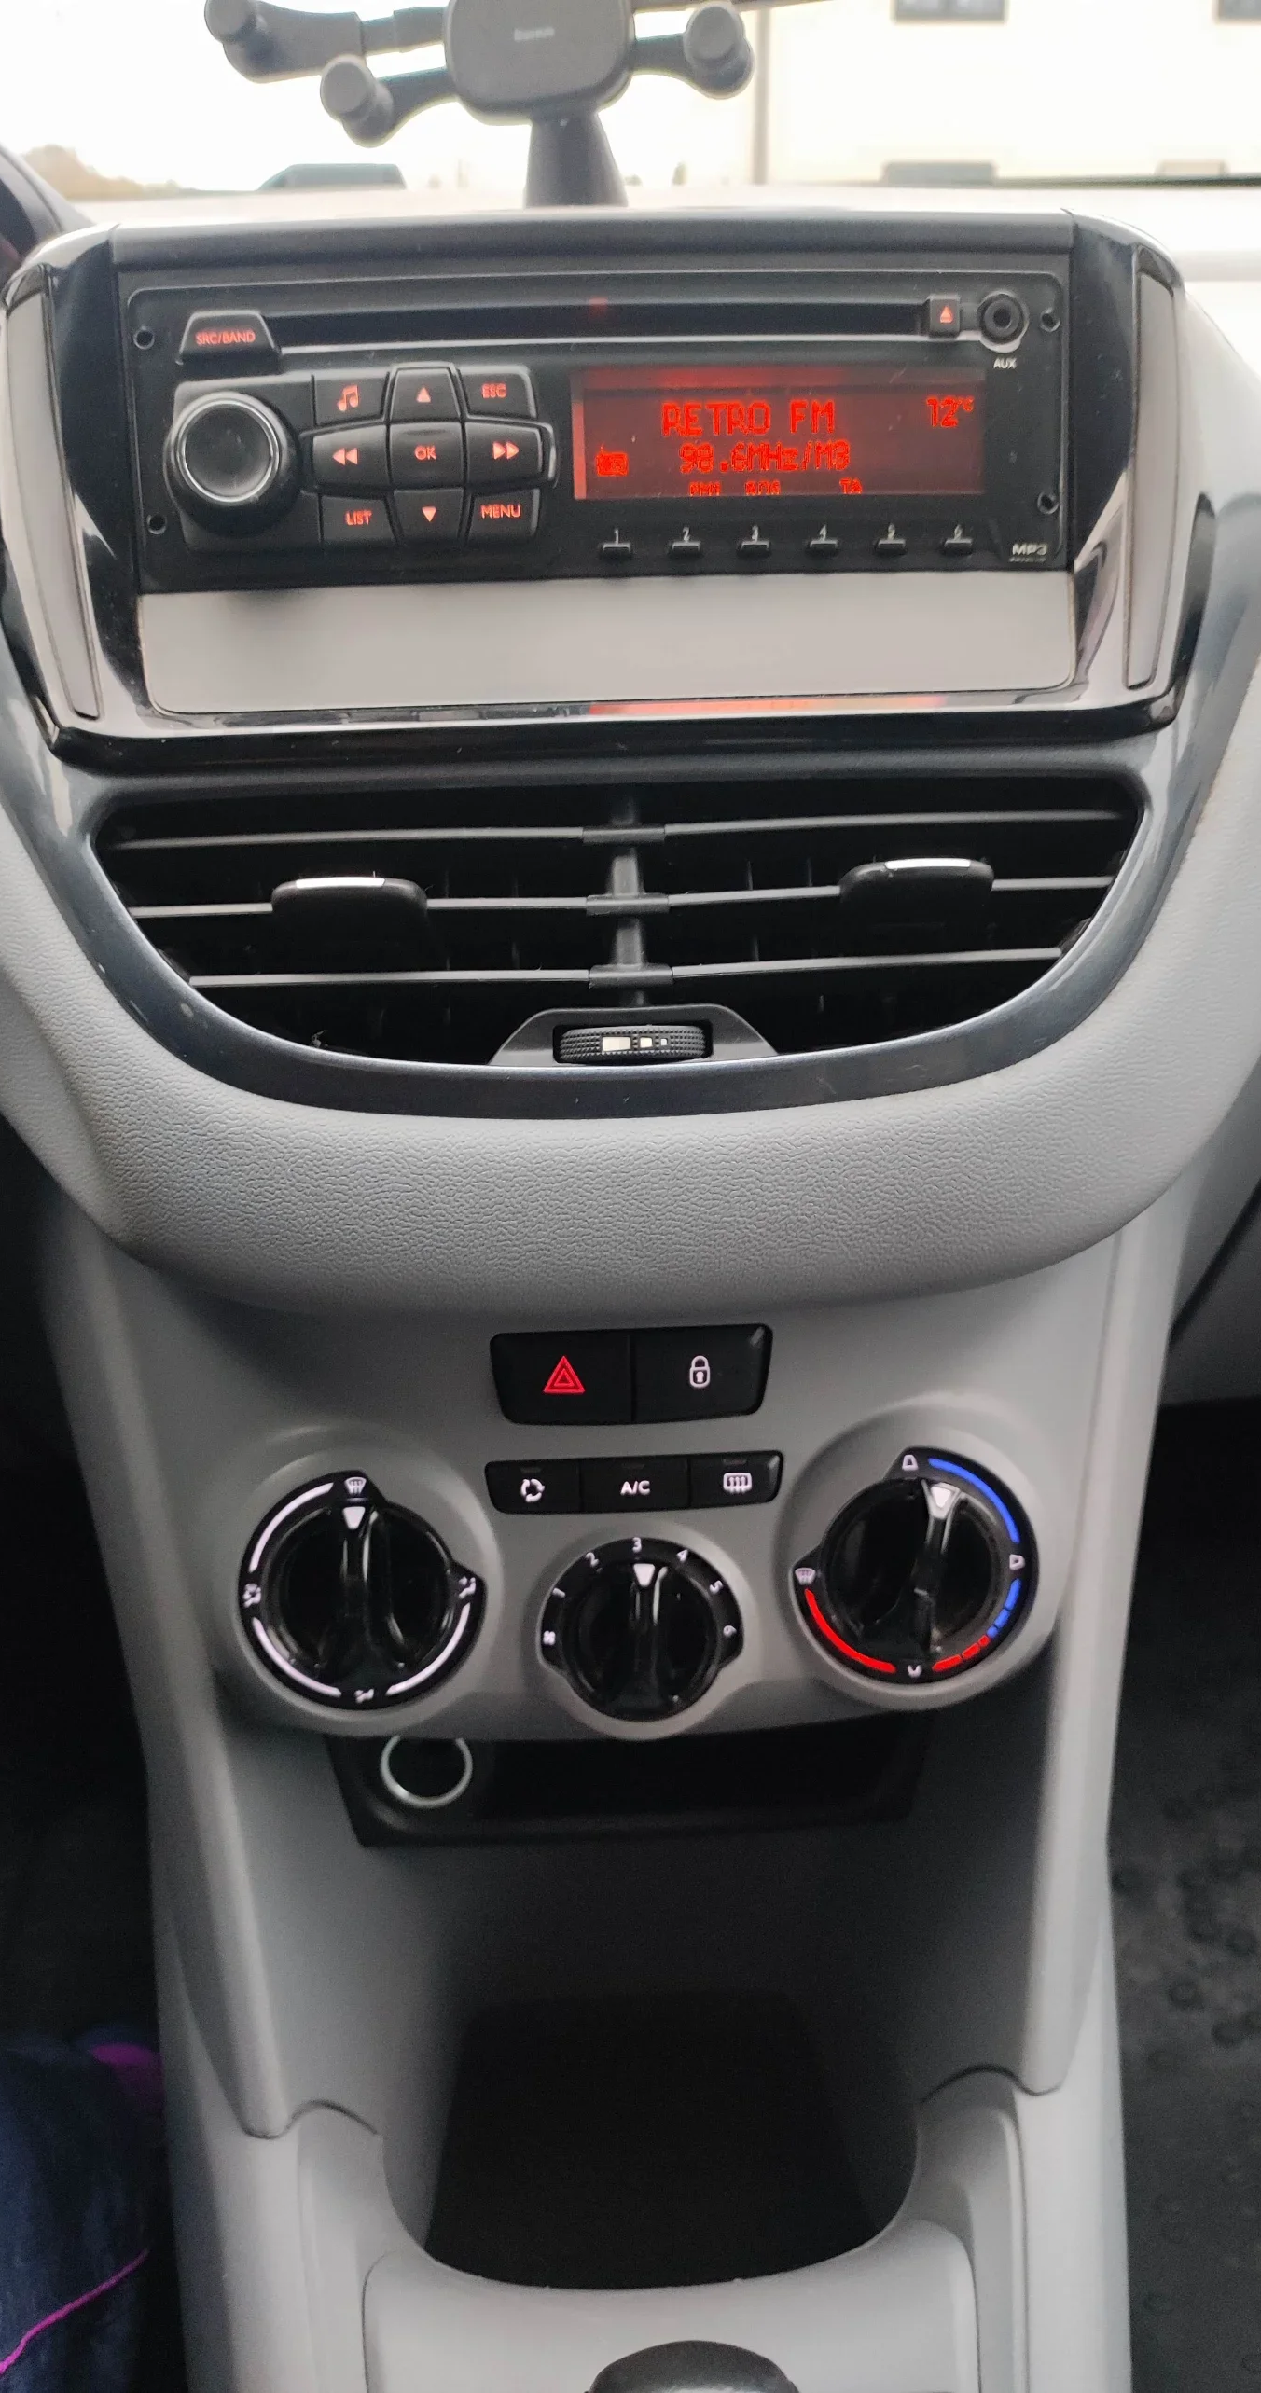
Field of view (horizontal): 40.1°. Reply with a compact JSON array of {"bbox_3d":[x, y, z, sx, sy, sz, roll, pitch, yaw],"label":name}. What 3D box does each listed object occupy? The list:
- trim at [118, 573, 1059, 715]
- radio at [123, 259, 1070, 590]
[{"bbox_3d":[-0.004,-0.109,0.344,0.185,0.023,0.008,-2,6,-1],"label":"trim"},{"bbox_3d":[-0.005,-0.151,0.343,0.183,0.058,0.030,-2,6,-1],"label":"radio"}]

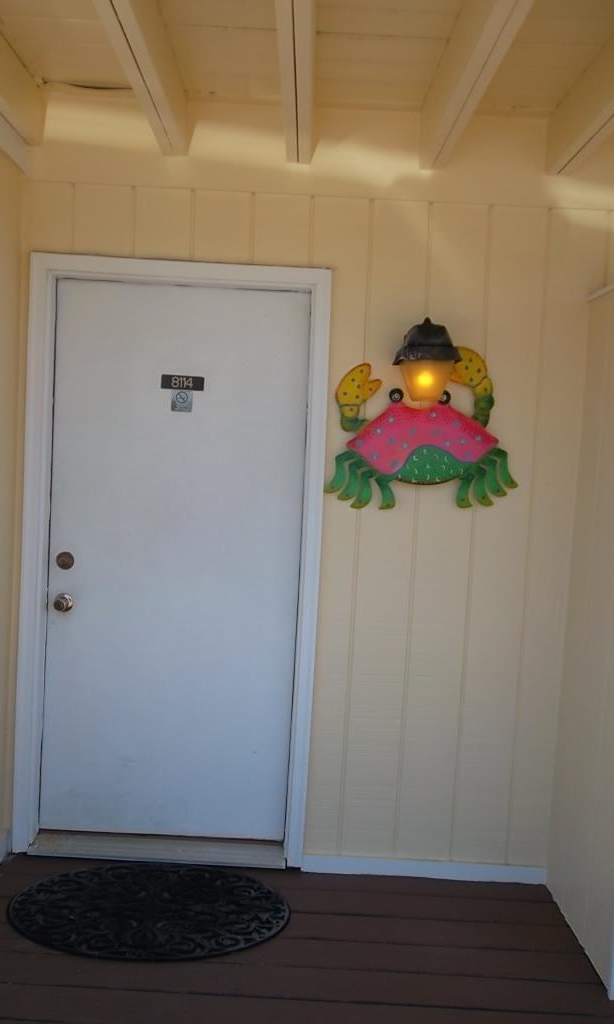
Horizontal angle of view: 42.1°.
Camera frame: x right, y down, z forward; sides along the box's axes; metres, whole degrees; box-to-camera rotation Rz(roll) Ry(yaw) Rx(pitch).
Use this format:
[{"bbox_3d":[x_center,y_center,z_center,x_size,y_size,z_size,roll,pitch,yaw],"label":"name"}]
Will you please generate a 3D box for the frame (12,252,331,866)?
[{"bbox_3d":[-0.485,0.191,2.849,1.034,2.116,0.120,3,3,0],"label":"frame"}]

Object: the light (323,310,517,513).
[{"bbox_3d":[0.413,-0.324,2.694,0.671,0.659,0.190,3,3,0],"label":"light"}]

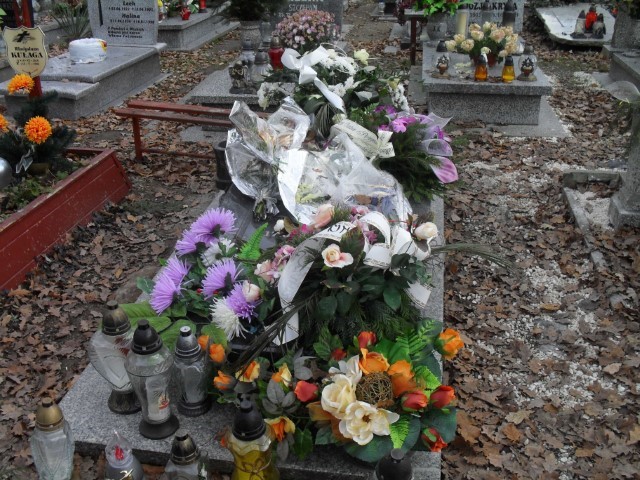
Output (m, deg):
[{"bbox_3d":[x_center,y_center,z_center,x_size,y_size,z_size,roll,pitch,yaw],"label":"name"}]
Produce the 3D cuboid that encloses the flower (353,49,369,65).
[{"bbox_3d":[0.218,-0.986,3.477,0.080,0.070,0.070,0,27,0],"label":"flower"}]

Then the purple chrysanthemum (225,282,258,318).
[{"bbox_3d":[-0.248,0.196,2.100,0.105,0.085,0.095,4,27,9],"label":"purple chrysanthemum"}]

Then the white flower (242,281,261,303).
[{"bbox_3d":[-0.212,0.159,2.000,0.052,0.060,0.052,0,27,0],"label":"white flower"}]

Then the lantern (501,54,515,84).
[{"bbox_3d":[1.201,-1.092,4.145,0.085,0.180,0.085,0,27,0],"label":"lantern"}]

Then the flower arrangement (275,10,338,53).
[{"bbox_3d":[-0.121,-1.658,5.311,0.470,0.380,0.450,4,27,9],"label":"flower arrangement"}]

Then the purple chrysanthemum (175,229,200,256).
[{"bbox_3d":[-0.466,0.009,2.274,0.080,0.095,0.100,-9,28,-18],"label":"purple chrysanthemum"}]

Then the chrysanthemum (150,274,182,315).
[{"bbox_3d":[-0.480,0.170,2.023,0.085,0.120,0.110,-9,28,-18],"label":"chrysanthemum"}]

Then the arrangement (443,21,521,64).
[{"bbox_3d":[1.131,-1.362,4.532,0.460,0.270,0.340,0,27,0],"label":"arrangement"}]

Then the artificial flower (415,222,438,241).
[{"bbox_3d":[0.354,-0.028,2.148,0.080,0.055,0.065,0,27,0],"label":"artificial flower"}]

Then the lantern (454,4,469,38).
[{"bbox_3d":[1.407,-2.147,6.341,0.117,0.314,0.117,4,27,9],"label":"lantern"}]

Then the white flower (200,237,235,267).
[{"bbox_3d":[-0.372,0.045,2.350,0.112,0.075,0.095,4,27,9],"label":"white flower"}]

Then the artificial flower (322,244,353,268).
[{"bbox_3d":[0.053,0.050,1.972,0.090,0.065,0.070,0,27,0],"label":"artificial flower"}]

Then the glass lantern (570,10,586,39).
[{"bbox_3d":[2.529,-2.103,6.331,0.140,0.250,0.140,0,27,0],"label":"glass lantern"}]

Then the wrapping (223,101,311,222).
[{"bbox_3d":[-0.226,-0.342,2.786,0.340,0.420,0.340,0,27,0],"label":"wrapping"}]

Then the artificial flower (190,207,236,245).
[{"bbox_3d":[-0.398,-0.054,2.420,0.158,0.100,0.125,4,27,9],"label":"artificial flower"}]

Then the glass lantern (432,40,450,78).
[{"bbox_3d":[0.912,-1.344,4.798,0.130,0.254,0.130,4,27,9],"label":"glass lantern"}]

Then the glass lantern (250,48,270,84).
[{"bbox_3d":[-0.438,-1.291,4.791,0.123,0.219,0.123,4,27,9],"label":"glass lantern"}]

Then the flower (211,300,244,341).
[{"bbox_3d":[-0.277,0.238,1.934,0.105,0.105,0.090,9,28,18],"label":"flower"}]

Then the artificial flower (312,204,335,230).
[{"bbox_3d":[0.012,-0.083,2.277,0.075,0.075,0.075,0,27,0],"label":"artificial flower"}]

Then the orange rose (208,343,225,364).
[{"bbox_3d":[-0.317,0.347,1.980,0.047,0.054,0.047,0,27,0],"label":"orange rose"}]

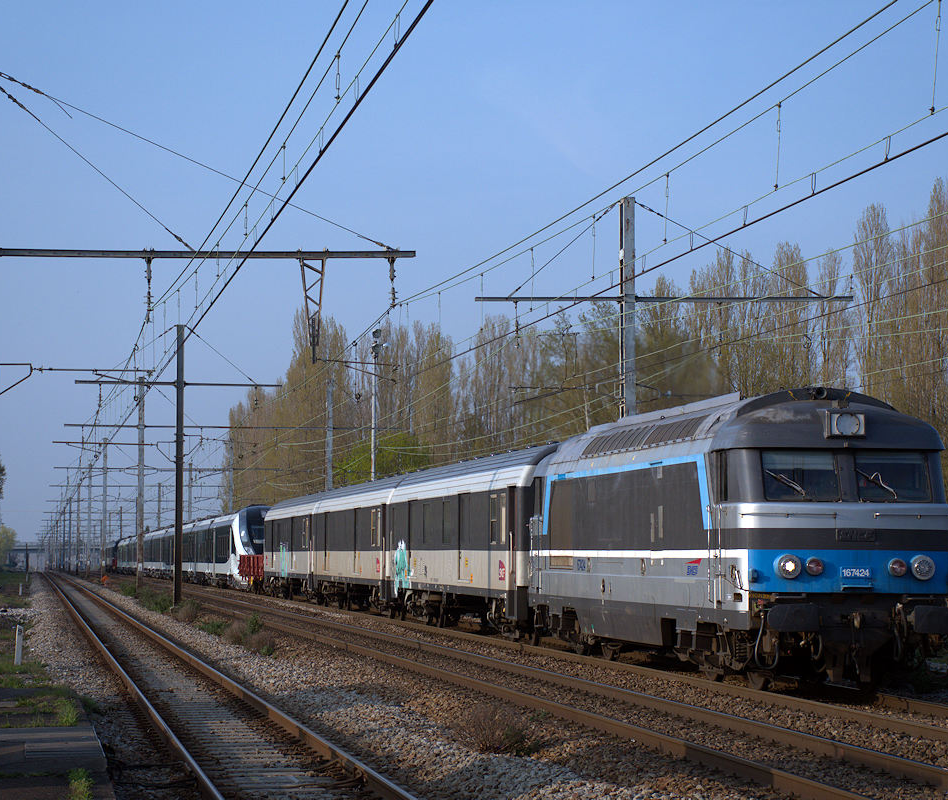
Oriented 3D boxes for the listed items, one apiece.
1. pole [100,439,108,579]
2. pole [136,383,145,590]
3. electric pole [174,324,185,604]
[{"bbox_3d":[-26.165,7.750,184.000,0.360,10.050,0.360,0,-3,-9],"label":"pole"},{"bbox_3d":[-15.980,4.142,124.500,0.330,10.100,0.330,0,-3,-9],"label":"pole"},{"bbox_3d":[-10.485,2.348,92.500,0.300,10.000,0.300,0,-3,-9],"label":"electric pole"}]

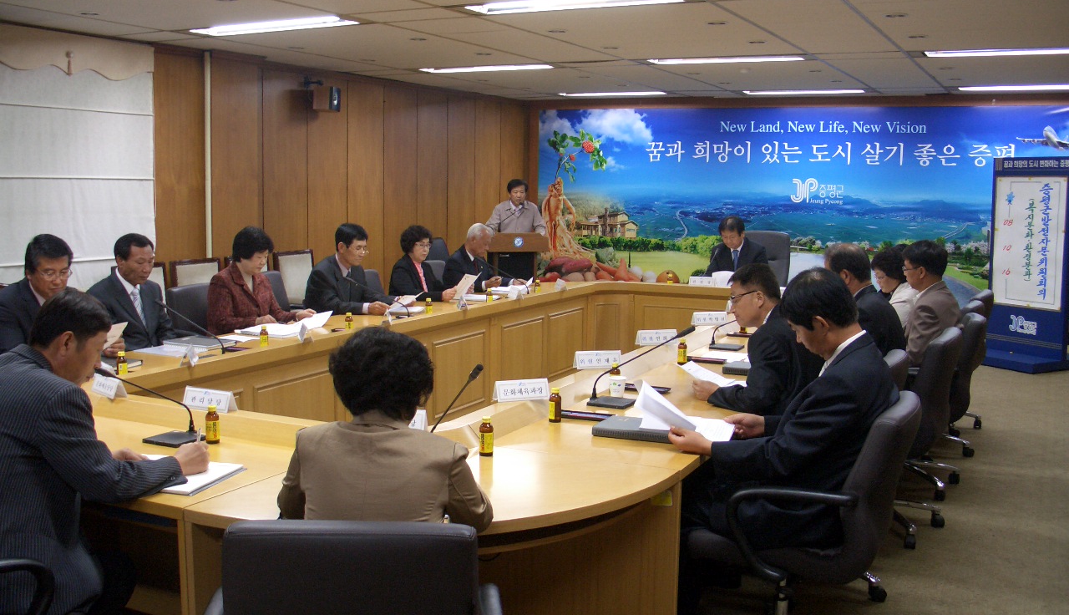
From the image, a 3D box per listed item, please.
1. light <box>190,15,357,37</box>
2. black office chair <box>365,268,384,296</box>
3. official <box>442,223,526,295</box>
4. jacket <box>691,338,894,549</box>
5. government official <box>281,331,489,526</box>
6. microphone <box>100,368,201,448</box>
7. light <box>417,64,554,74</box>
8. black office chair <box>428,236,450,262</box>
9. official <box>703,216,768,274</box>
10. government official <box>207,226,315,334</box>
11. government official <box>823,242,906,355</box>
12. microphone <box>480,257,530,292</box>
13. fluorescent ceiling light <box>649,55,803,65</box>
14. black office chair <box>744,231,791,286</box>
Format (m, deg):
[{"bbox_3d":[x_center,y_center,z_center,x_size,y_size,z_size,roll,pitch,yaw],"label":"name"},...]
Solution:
[{"bbox_3d":[-1.690,-1.822,6.598,1.270,0.090,0.300,5,8,27],"label":"light"},{"bbox_3d":[-1.095,0.220,6.891,0.680,0.970,0.620,6,9,33],"label":"black office chair"},{"bbox_3d":[-0.419,-0.054,8.100,0.800,1.250,0.540,5,8,30],"label":"official"},{"bbox_3d":[0.883,0.400,3.319,0.600,0.700,0.540,6,9,30],"label":"jacket"},{"bbox_3d":[-0.368,0.649,2.576,0.540,1.240,0.740,1,7,-1],"label":"government official"},{"bbox_3d":[-1.201,0.306,3.214,0.160,0.280,0.370,6,9,34],"label":"microphone"},{"bbox_3d":[-0.424,-2.109,8.996,1.270,0.090,0.300,5,8,27],"label":"light"},{"bbox_3d":[-0.755,-0.184,10.041,0.680,1.000,0.620,5,8,27],"label":"black office chair"},{"bbox_3d":[1.675,-0.122,8.682,0.560,1.320,0.780,5,8,29],"label":"official"},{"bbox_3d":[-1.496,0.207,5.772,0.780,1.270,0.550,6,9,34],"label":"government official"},{"bbox_3d":[1.433,0.356,4.853,0.780,1.330,0.550,5,9,30],"label":"government official"},{"bbox_3d":[-0.207,-0.234,7.593,0.420,0.290,0.140,5,8,27],"label":"microphone"},{"bbox_3d":[1.536,-2.036,8.267,1.270,0.080,0.280,5,8,27],"label":"fluorescent ceiling light"},{"bbox_3d":[1.870,-0.078,8.912,0.660,1.180,0.700,5,8,29],"label":"black office chair"}]

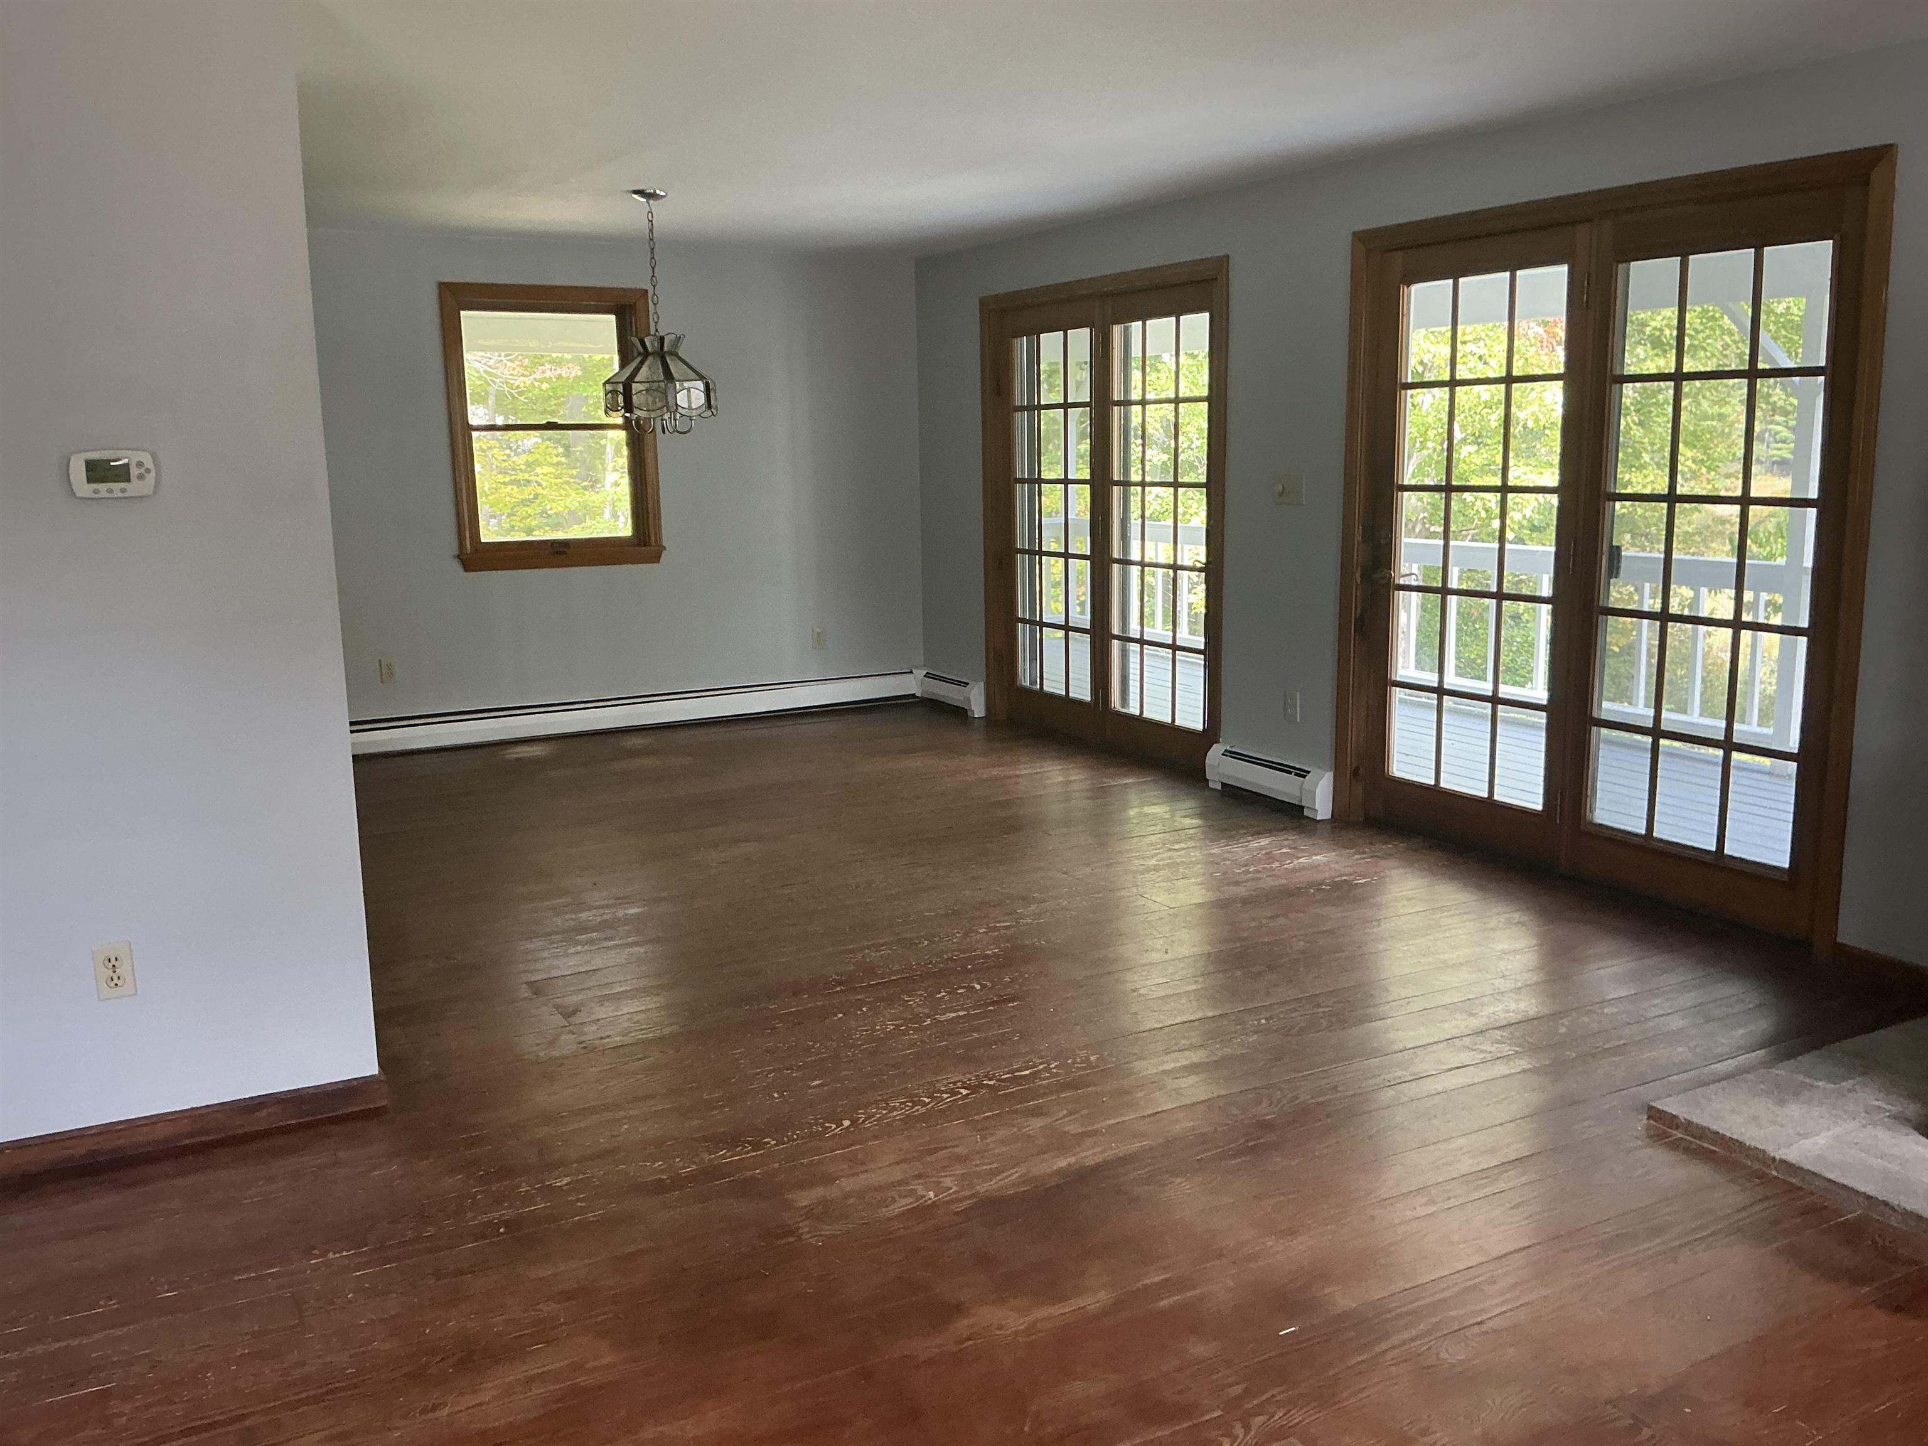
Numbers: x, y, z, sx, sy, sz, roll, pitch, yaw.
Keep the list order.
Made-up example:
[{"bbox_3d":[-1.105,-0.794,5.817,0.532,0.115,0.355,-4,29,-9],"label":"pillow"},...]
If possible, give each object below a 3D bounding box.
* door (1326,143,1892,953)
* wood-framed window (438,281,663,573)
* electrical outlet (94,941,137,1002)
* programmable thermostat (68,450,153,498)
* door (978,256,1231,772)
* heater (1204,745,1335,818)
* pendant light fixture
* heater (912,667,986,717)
[{"bbox_3d":[1.919,-0.546,4.951,0.120,2.143,1.919,-7,12,-30],"label":"door"},{"bbox_3d":[-1.953,-1.403,7.461,1.014,1.322,0.090,-7,12,-30],"label":"wood-framed window"},{"bbox_3d":[-1.740,0.508,3.197,0.070,0.114,0.008,-7,12,-30],"label":"electrical outlet"},{"bbox_3d":[-1.664,-0.485,3.047,0.148,0.090,0.036,-7,12,-30],"label":"programmable thermostat"},{"bbox_3d":[0.613,-0.932,7.154,0.120,2.130,1.892,-7,12,-30],"label":"door"},{"bbox_3d":[1.206,0.228,6.207,0.072,0.180,0.662,-7,12,-30],"label":"heater"},{"bbox_3d":[-1.189,-1.569,6.001,0.440,0.902,0.440,-7,12,-30],"label":"pendant light fixture"},{"bbox_3d":[-0.086,-0.161,8.385,0.072,0.180,0.660,-7,12,-30],"label":"heater"}]

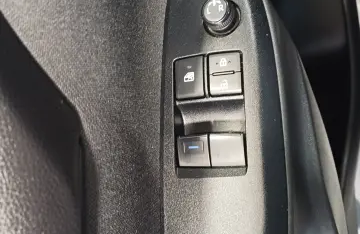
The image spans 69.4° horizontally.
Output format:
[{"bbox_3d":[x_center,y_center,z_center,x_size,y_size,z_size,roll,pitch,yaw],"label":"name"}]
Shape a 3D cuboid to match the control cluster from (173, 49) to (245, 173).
[{"bbox_3d":[0.021,-0.002,0.187,0.048,0.018,0.084,-3,83,14],"label":"control cluster"}]

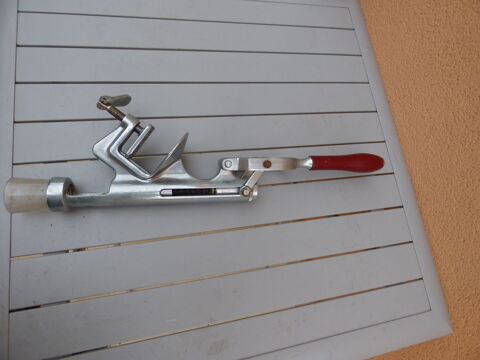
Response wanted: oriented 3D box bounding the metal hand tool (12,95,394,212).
[{"bbox_3d":[-0.021,-0.041,0.375,0.505,0.057,0.144,-2,77,-14],"label":"metal hand tool"}]

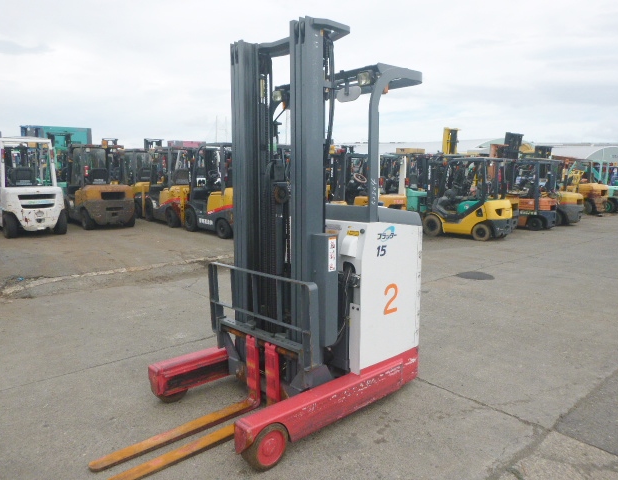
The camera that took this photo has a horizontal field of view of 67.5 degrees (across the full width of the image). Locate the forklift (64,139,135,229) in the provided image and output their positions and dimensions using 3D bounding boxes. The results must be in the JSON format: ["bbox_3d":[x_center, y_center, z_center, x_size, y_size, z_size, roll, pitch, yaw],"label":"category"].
[{"bbox_3d":[-5.492,-1.467,12.081,1.260,2.150,3.000,-4,9,-31],"label":"forklift"}]

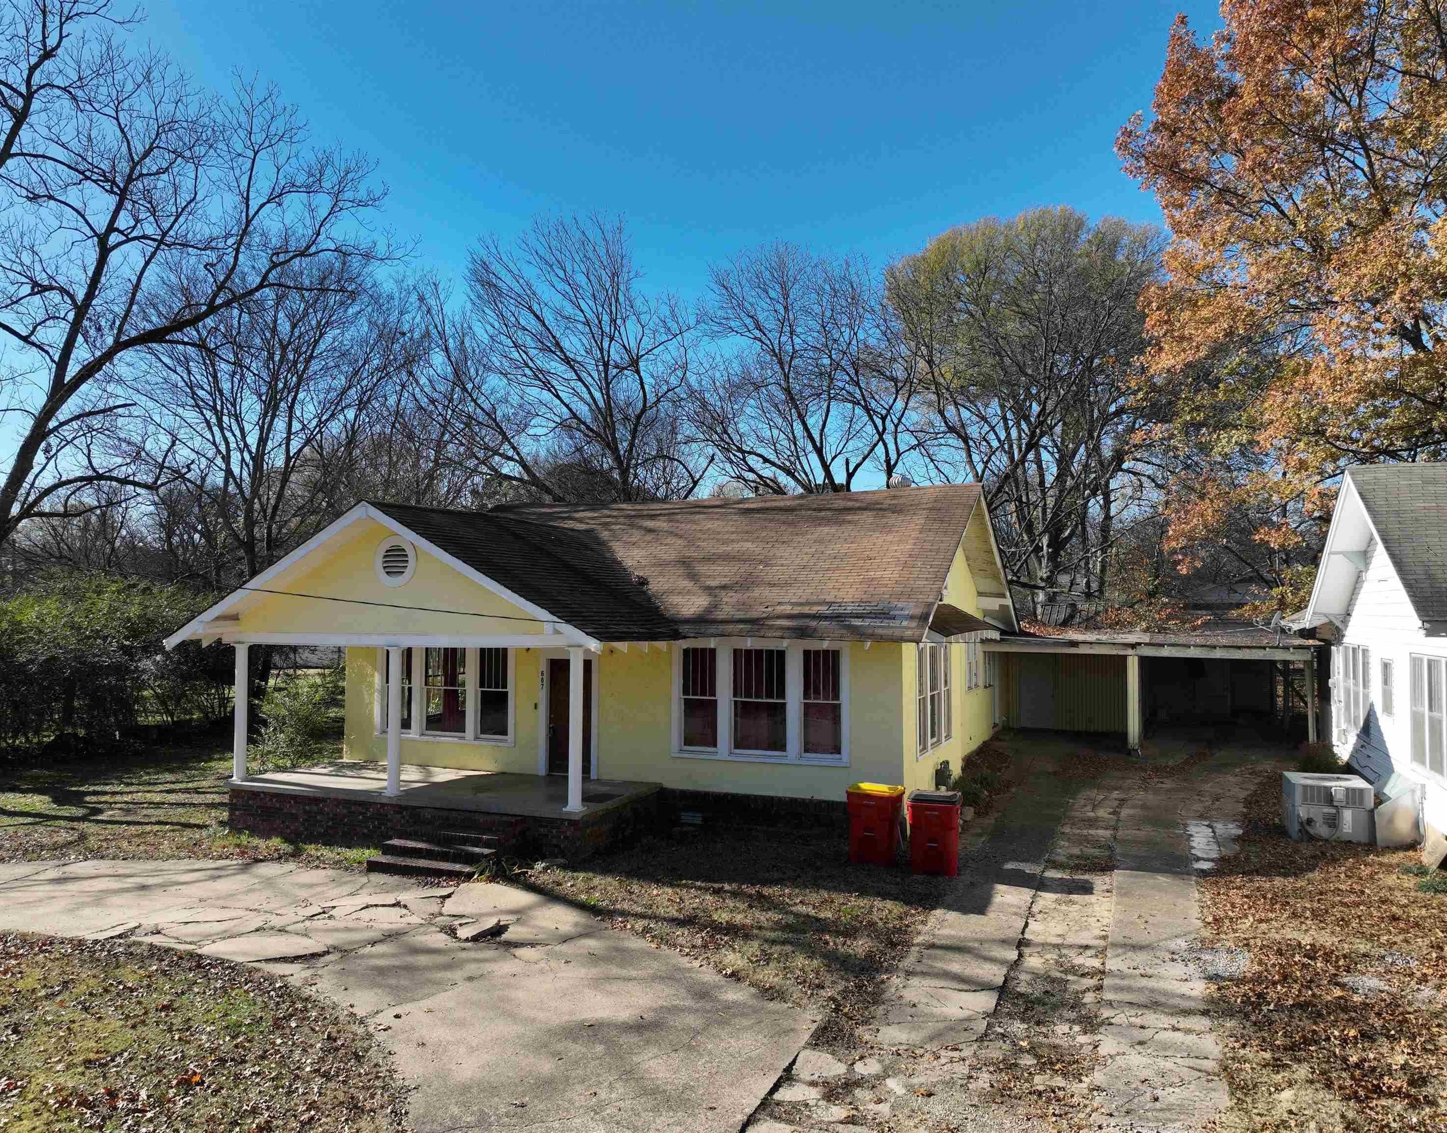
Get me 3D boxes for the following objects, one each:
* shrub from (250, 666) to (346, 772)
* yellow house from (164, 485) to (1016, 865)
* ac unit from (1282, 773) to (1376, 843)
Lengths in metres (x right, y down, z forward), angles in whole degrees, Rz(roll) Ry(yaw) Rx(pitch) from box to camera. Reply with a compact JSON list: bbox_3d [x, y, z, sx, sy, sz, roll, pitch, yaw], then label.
[{"bbox_3d":[-8.755,3.254,21.600,1.948,2.353,1.900,-1,-3,23],"label":"shrub"},{"bbox_3d":[-1.030,1.533,22.033,12.495,6.344,14.892,-1,-3,23],"label":"yellow house"},{"bbox_3d":[9.857,3.928,17.094,1.142,0.877,1.173,-1,-3,23],"label":"ac unit"}]

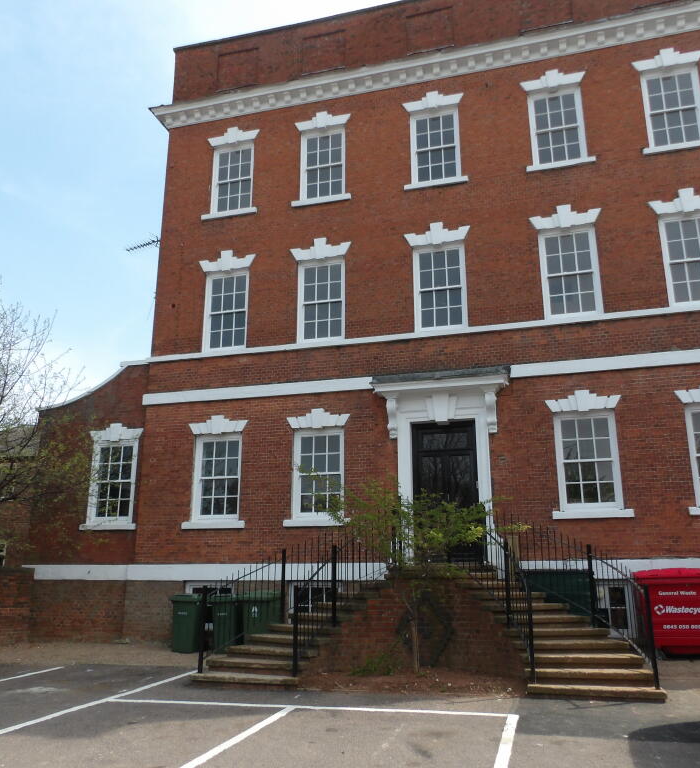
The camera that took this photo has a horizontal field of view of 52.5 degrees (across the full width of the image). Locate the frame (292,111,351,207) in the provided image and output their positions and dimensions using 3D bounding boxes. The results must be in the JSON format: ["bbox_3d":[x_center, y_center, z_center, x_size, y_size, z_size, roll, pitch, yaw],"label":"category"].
[{"bbox_3d":[-0.738,-5.896,18.418,1.594,2.680,0.200,-4,-16,15],"label":"frame"}]

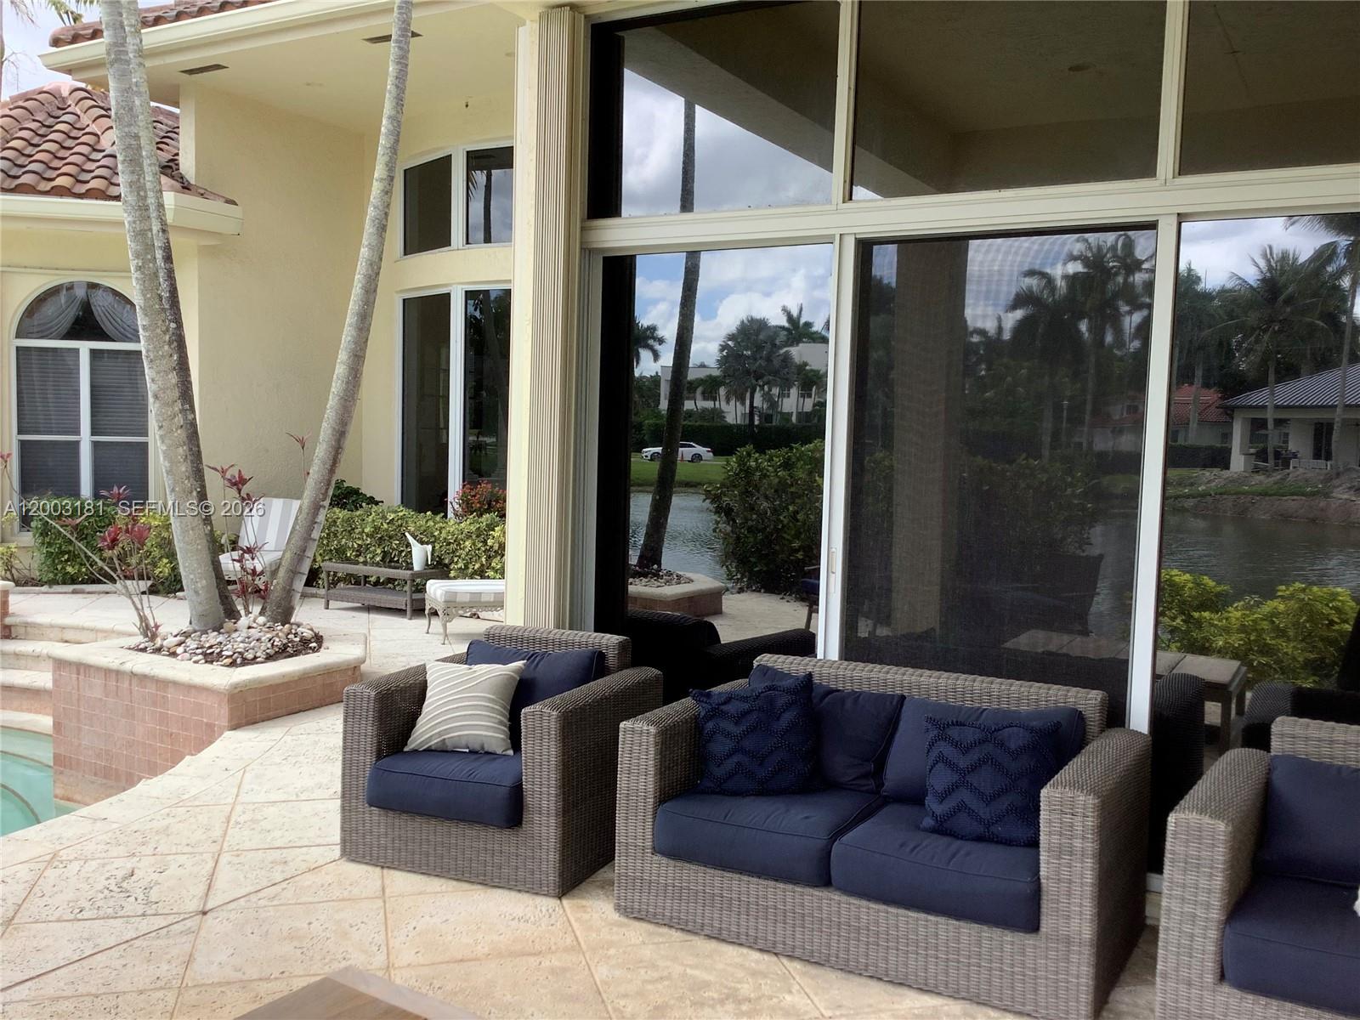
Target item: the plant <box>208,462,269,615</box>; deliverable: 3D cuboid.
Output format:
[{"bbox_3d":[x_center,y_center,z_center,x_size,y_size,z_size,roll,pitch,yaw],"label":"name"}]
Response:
[{"bbox_3d":[-2.995,0.199,8.274,0.422,1.034,0.400,2,4,0],"label":"plant"}]

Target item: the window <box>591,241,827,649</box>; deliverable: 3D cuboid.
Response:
[{"bbox_3d":[0.105,0.047,5.110,1.076,2.254,0.060,4,5,30],"label":"window"}]

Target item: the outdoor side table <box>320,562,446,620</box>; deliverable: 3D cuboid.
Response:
[{"bbox_3d":[-2.537,0.675,10.513,0.967,0.404,0.507,4,5,27],"label":"outdoor side table"}]

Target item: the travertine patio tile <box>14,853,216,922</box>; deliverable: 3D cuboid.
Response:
[{"bbox_3d":[-2.027,1.381,4.447,0.605,0.030,0.605,1,4,-16],"label":"travertine patio tile"}]

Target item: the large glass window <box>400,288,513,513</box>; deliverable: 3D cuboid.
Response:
[{"bbox_3d":[-2.207,-0.909,12.670,2.050,2.814,0.220,5,5,38],"label":"large glass window"}]

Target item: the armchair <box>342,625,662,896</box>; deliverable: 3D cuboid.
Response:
[{"bbox_3d":[-0.696,0.964,4.976,0.950,0.815,0.910,3,4,22],"label":"armchair"}]

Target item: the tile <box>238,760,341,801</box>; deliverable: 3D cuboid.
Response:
[{"bbox_3d":[-1.716,1.276,5.652,0.605,0.030,0.580,0,4,-15],"label":"tile"}]

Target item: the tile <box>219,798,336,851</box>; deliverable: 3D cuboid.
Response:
[{"bbox_3d":[-1.566,1.321,5.094,0.605,0.030,0.580,0,4,-15],"label":"tile"}]

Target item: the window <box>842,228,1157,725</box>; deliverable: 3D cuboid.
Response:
[{"bbox_3d":[1.130,0.132,4.660,1.188,2.405,0.060,4,4,30],"label":"window"}]

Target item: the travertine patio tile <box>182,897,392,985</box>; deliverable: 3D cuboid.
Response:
[{"bbox_3d":[-1.277,1.430,4.024,0.605,0.030,0.605,1,4,-16],"label":"travertine patio tile"}]

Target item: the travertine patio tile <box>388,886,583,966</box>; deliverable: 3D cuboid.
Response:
[{"bbox_3d":[-0.680,1.415,4.134,0.605,0.030,0.580,0,4,-15],"label":"travertine patio tile"}]

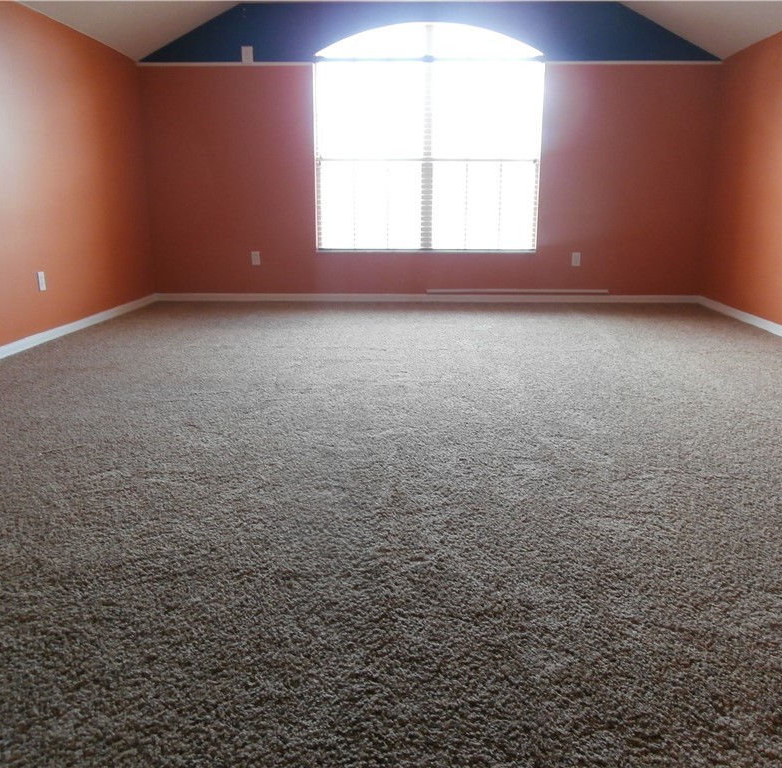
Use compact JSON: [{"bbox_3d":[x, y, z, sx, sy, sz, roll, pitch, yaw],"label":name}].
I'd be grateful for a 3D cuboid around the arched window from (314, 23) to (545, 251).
[{"bbox_3d":[0.312,-2.073,6.309,1.920,1.850,0.120,1,14,2],"label":"arched window"}]

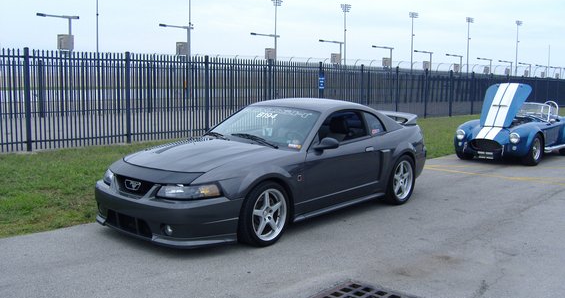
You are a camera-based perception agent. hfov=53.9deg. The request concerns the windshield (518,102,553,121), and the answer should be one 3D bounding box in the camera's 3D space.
[{"bbox_3d":[5.077,-0.790,11.988,1.270,0.360,0.220,6,8,42],"label":"windshield"}]

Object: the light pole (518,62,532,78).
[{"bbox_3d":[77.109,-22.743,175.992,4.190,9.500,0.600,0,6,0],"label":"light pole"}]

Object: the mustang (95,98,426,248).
[{"bbox_3d":[0.077,0.071,6.635,1.890,1.340,4.670,6,8,39],"label":"mustang"}]

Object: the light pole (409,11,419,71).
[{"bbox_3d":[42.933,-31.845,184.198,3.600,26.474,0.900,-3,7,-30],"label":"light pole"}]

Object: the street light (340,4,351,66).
[{"bbox_3d":[22.964,-36.828,203.117,4.400,31.520,1.300,-4,7,-30],"label":"street light"}]

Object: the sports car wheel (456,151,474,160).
[{"bbox_3d":[3.869,-0.095,11.752,0.230,0.650,0.650,6,8,42],"label":"sports car wheel"}]

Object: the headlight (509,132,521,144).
[{"bbox_3d":[4.431,-0.208,10.526,0.200,0.200,0.120,6,8,42],"label":"headlight"}]

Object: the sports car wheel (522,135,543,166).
[{"bbox_3d":[4.870,0.020,10.880,0.230,0.650,0.650,6,8,39],"label":"sports car wheel"}]

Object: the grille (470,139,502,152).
[{"bbox_3d":[3.890,-0.067,10.620,0.650,0.240,0.120,6,8,39],"label":"grille"}]

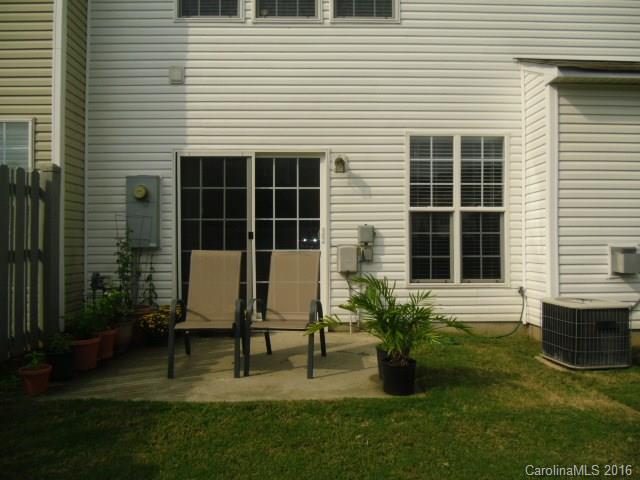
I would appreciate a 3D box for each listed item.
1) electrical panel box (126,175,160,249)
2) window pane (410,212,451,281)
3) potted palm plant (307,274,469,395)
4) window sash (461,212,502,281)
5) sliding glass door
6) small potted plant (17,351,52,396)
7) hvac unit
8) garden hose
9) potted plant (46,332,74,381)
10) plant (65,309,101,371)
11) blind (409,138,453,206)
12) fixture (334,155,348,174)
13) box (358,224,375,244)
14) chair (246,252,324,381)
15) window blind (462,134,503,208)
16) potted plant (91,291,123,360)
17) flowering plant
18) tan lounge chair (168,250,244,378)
[{"bbox_3d":[-2.078,-0.331,5.855,0.359,0.850,0.170,0,-1,-1],"label":"electrical panel box"},{"bbox_3d":[1.345,0.079,6.050,0.490,0.830,0.040,0,-1,-1],"label":"window pane"},{"bbox_3d":[0.515,0.703,3.810,1.170,0.880,0.950,0,-1,-1],"label":"potted palm plant"},{"bbox_3d":[1.943,0.086,5.975,0.515,0.840,0.050,0,-1,-1],"label":"window sash"},{"bbox_3d":[-0.830,0.000,6.040,1.790,2.100,0.110,0,-1,-1],"label":"sliding glass door"},{"bbox_3d":[-2.120,0.980,3.720,0.260,0.310,0.260,0,-1,-1],"label":"small potted plant"},{"bbox_3d":[2.491,0.853,4.695,0.550,0.570,0.550,0,-1,-9],"label":"hvac unit"},{"bbox_3d":[2.082,0.879,5.887,0.708,0.613,0.200,0,-1,-1],"label":"garden hose"},{"bbox_3d":[-2.110,0.938,4.070,0.240,0.370,0.240,0,-1,-1],"label":"potted plant"},{"bbox_3d":[-2.110,0.865,4.440,0.310,0.510,0.310,0,-1,-1],"label":"plant"},{"bbox_3d":[1.358,-0.834,6.063,0.526,0.862,0.050,0,-1,-1],"label":"blind"},{"bbox_3d":[0.256,-0.889,5.885,0.165,0.238,0.190,0,-1,-1],"label":"fixture"},{"bbox_3d":[0.552,-0.065,5.931,0.190,0.226,0.100,0,-1,-1],"label":"box"},{"bbox_3d":[-0.280,0.610,4.460,0.590,1.020,0.800,0,-1,7],"label":"chair"},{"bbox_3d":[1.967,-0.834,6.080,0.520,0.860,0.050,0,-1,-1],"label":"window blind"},{"bbox_3d":[-1.990,0.801,4.670,0.280,0.610,0.280,0,-1,-1],"label":"potted plant"},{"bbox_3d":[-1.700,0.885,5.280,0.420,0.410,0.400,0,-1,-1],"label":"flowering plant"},{"bbox_3d":[-0.977,0.610,4.460,0.600,1.020,0.800,0,-1,-4],"label":"tan lounge chair"}]

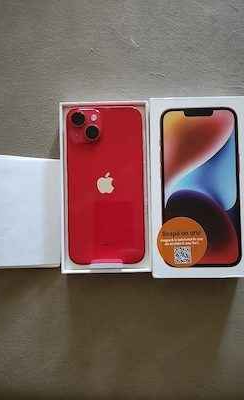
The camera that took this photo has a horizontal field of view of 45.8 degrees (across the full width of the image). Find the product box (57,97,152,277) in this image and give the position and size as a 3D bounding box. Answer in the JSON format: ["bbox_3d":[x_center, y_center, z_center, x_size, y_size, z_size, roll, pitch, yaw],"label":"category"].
[{"bbox_3d":[-0.015,-0.012,0.279,0.083,0.025,0.157,-1,88,0],"label":"product box"}]

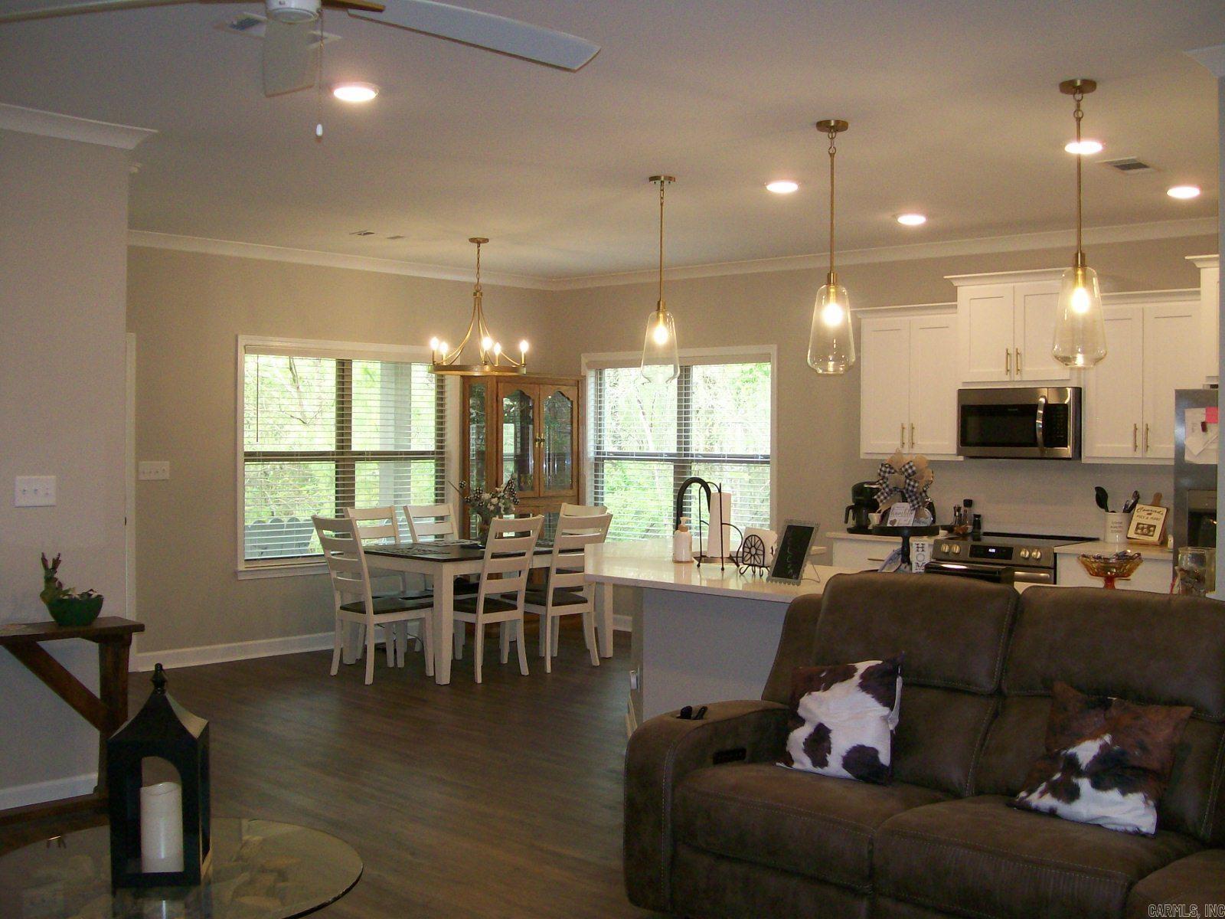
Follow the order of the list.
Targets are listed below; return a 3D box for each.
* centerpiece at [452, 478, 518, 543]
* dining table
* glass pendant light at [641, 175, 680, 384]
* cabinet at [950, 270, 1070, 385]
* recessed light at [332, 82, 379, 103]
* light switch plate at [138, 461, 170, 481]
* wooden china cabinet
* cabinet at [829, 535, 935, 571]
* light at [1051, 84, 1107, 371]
[{"bbox_3d":[-0.841,0.358,8.450,0.380,0.450,0.420,1,1,43],"label":"centerpiece"},{"bbox_3d":[-0.904,1.005,8.735,1.084,0.783,1.552,1,1,44],"label":"dining table"},{"bbox_3d":[0.231,-0.859,6.080,0.185,0.980,0.185,1,1,0],"label":"glass pendant light"},{"bbox_3d":[2.583,-0.805,7.992,0.756,0.690,0.404,1,1,40],"label":"cabinet"},{"bbox_3d":[-0.924,-1.314,4.580,0.175,0.030,0.175,1,1,0],"label":"recessed light"},{"bbox_3d":[-2.835,0.070,7.880,0.206,0.114,0.014,-1,1,-44],"label":"light switch plate"},{"bbox_3d":[-0.696,0.331,9.737,0.440,1.950,0.900,1,1,43],"label":"wooden china cabinet"},{"bbox_3d":[1.921,0.966,8.403,0.728,0.912,0.583,1,1,42],"label":"cabinet"},{"bbox_3d":[1.673,-0.834,4.564,0.190,1.013,0.190,1,1,43],"label":"light"}]

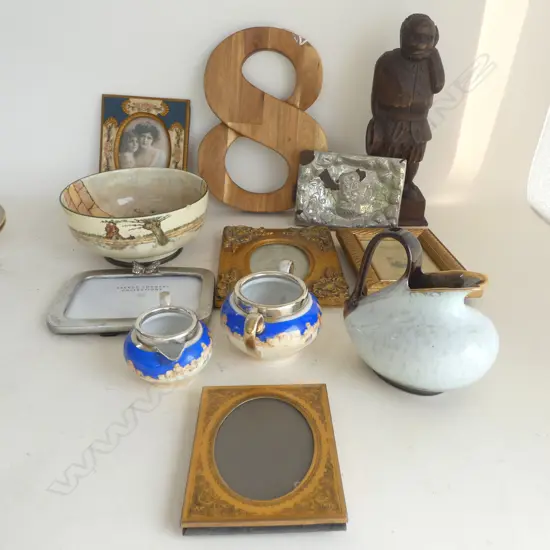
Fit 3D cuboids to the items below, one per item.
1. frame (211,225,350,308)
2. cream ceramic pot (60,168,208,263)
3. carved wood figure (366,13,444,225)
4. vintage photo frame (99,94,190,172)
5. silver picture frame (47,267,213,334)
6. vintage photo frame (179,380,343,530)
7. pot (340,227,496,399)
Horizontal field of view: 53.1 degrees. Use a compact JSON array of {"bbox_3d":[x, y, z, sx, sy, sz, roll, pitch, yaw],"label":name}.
[{"bbox_3d":[0.006,-0.016,0.772,0.170,0.018,0.203,0,31,-2],"label":"frame"},{"bbox_3d":[-0.197,-0.079,0.808,0.206,0.096,0.206,0,29,0],"label":"cream ceramic pot"},{"bbox_3d":[0.197,-0.242,0.877,0.117,0.318,0.098,-1,29,-3],"label":"carved wood figure"},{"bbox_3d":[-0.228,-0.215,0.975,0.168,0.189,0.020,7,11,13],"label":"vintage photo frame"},{"bbox_3d":[-0.169,0.029,0.686,0.188,0.020,0.139,-1,29,-3],"label":"silver picture frame"},{"bbox_3d":[-0.009,0.152,0.474,0.121,0.016,0.152,-1,29,-1],"label":"vintage photo frame"},{"bbox_3d":[0.153,0.025,0.555,0.155,0.159,0.150,0,29,0],"label":"pot"}]

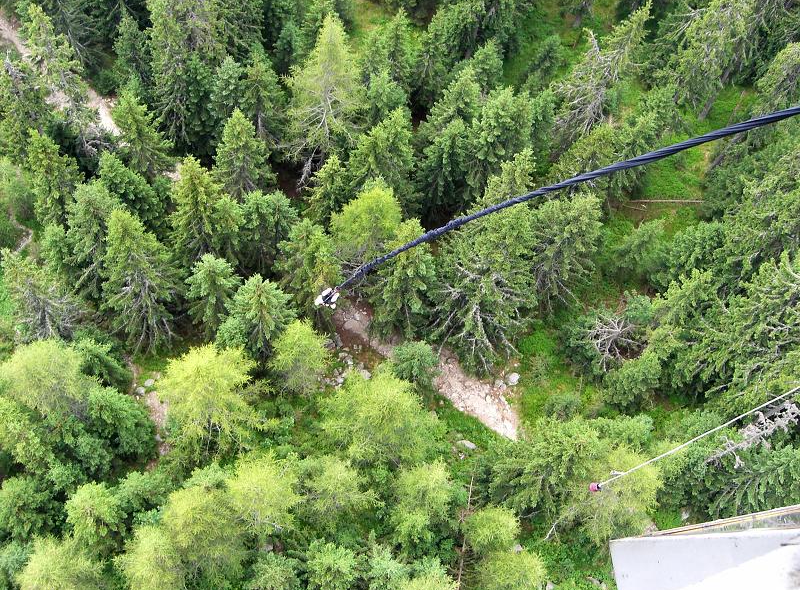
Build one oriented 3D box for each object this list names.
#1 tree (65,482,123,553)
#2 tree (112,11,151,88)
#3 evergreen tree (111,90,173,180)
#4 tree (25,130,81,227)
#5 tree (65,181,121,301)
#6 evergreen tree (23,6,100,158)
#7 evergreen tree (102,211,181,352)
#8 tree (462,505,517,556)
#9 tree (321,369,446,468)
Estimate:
[{"bbox_3d":[-17.434,12.641,50.117,3.340,9.890,3.340,14,61,0],"label":"tree"},{"bbox_3d":[-20.196,-18.377,67.302,2.960,8.760,2.960,14,61,0],"label":"tree"},{"bbox_3d":[-23.120,-13.870,76.340,5.430,11.850,5.430,2,59,-3],"label":"evergreen tree"},{"bbox_3d":[-28.720,-9.030,71.520,4.220,13.390,4.220,2,59,-3],"label":"tree"},{"bbox_3d":[-19.442,-3.427,56.256,3.570,13.760,3.570,14,61,0],"label":"tree"},{"bbox_3d":[-23.549,-15.176,61.277,3.890,15.110,3.890,14,61,0],"label":"evergreen tree"},{"bbox_3d":[-15.900,-1.110,51.620,4.800,12.840,4.800,0,58,-7],"label":"evergreen tree"},{"bbox_3d":[5.520,13.120,50.100,3.100,4.880,3.100,0,58,-7],"label":"tree"},{"bbox_3d":[-0.740,6.800,50.850,6.720,8.980,6.720,0,58,-7],"label":"tree"}]

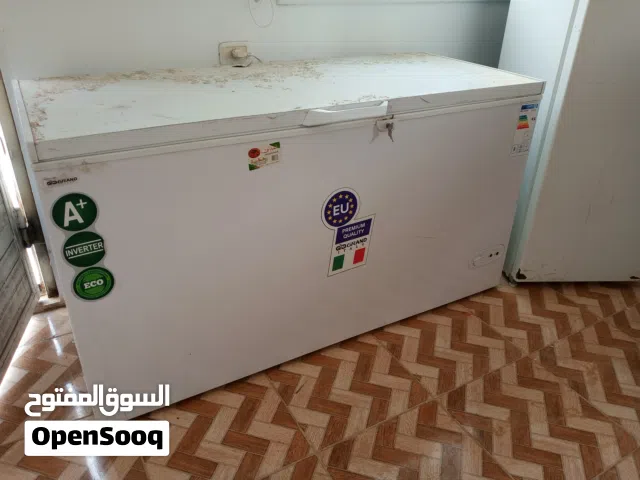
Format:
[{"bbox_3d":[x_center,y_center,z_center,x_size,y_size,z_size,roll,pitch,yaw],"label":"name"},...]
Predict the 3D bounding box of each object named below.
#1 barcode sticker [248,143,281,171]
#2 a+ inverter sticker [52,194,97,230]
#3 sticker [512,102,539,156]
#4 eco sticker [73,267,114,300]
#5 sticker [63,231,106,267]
[{"bbox_3d":[-0.154,-0.233,1.341,0.094,0.058,0.008,-14,33,-27],"label":"barcode sticker"},{"bbox_3d":[-0.582,-0.065,1.145,0.099,0.099,0.008,-14,33,-27],"label":"a+ inverter sticker"},{"bbox_3d":[0.799,-0.429,1.880,0.111,0.214,0.008,-14,33,-27],"label":"sticker"},{"bbox_3d":[-0.584,0.115,1.247,0.100,0.100,0.008,-14,33,-27],"label":"eco sticker"},{"bbox_3d":[-0.584,0.025,1.195,0.098,0.098,0.008,-14,33,-27],"label":"sticker"}]

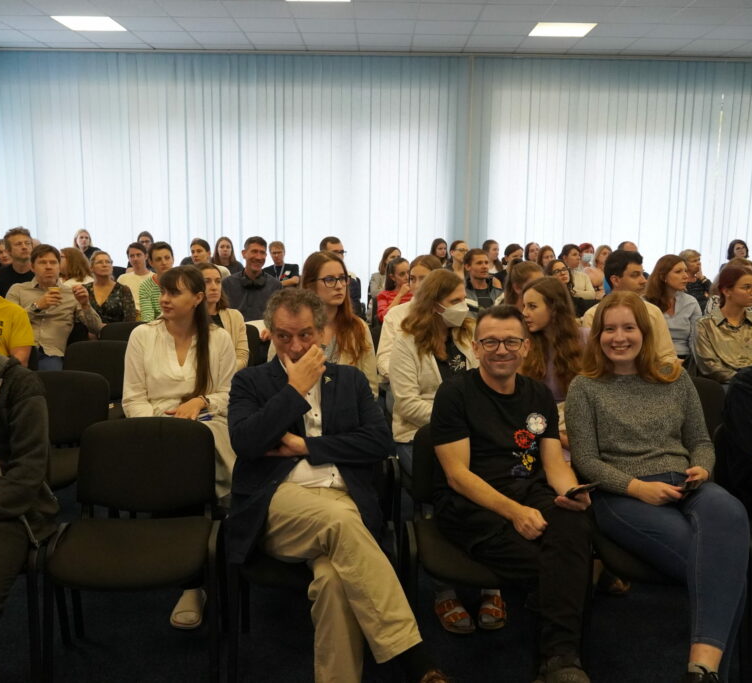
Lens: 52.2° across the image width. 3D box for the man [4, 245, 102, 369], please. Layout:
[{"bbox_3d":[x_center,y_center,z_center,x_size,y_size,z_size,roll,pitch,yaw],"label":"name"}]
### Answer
[{"bbox_3d":[-2.021,0.090,4.669,0.600,1.310,0.800,-1,9,-13],"label":"man"}]

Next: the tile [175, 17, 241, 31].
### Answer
[{"bbox_3d":[-1.705,-3.225,7.810,0.600,0.020,0.600,1,9,0],"label":"tile"}]

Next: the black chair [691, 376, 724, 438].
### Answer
[{"bbox_3d":[1.370,0.580,3.446,0.540,0.820,0.580,0,9,-4],"label":"black chair"}]

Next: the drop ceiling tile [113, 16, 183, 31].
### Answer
[{"bbox_3d":[-2.300,-3.239,7.806,0.600,0.020,0.600,1,9,0],"label":"drop ceiling tile"}]

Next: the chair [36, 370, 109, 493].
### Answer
[{"bbox_3d":[-1.344,0.556,3.213,0.540,0.820,0.550,-1,9,-10],"label":"chair"}]

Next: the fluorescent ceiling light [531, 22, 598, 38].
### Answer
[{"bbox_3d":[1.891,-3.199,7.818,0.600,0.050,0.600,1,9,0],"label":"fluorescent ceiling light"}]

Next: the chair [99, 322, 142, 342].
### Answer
[{"bbox_3d":[-1.460,0.316,4.725,0.540,0.820,0.550,0,9,-8],"label":"chair"}]

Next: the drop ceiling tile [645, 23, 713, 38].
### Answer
[{"bbox_3d":[3.091,-3.169,7.817,0.600,0.025,0.600,1,9,0],"label":"drop ceiling tile"}]

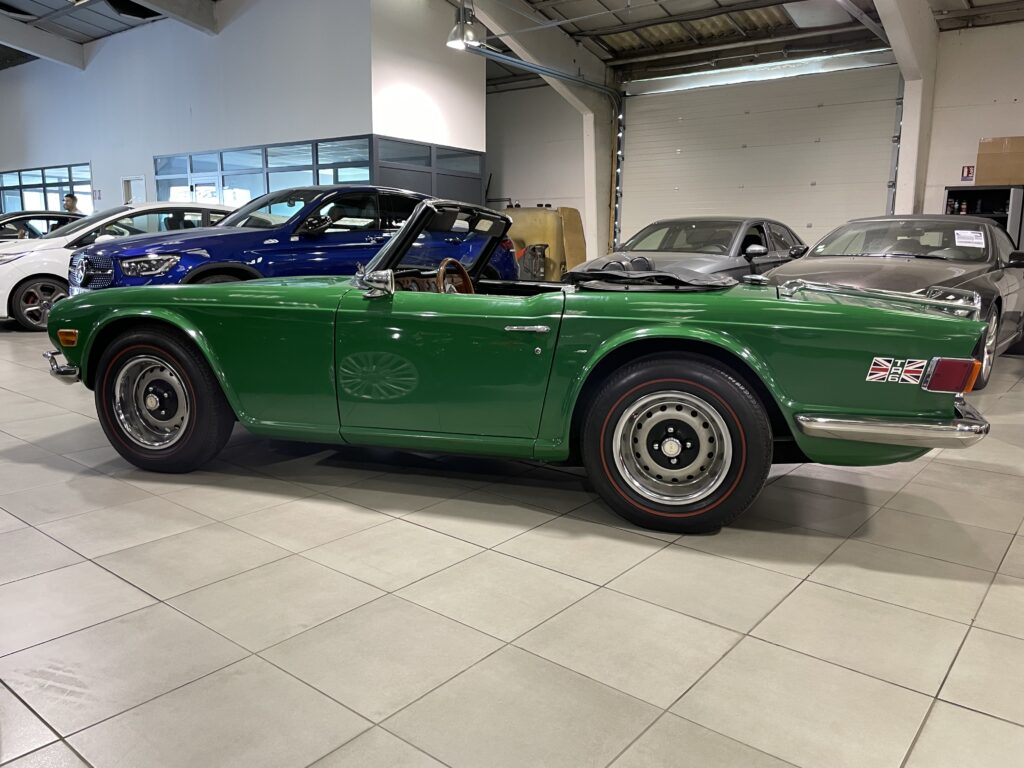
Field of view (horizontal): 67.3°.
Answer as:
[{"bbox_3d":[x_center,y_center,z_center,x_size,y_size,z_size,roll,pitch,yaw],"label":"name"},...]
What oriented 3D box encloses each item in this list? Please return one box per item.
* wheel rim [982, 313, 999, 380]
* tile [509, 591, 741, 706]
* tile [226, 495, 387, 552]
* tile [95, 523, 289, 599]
[{"bbox_3d":[3.503,-0.293,5.798,0.200,0.510,0.510,9,13,39],"label":"wheel rim"},{"bbox_3d":[0.311,0.670,2.008,0.445,0.010,0.445,9,13,38],"label":"tile"},{"bbox_3d":[-0.740,0.508,2.839,0.445,0.010,0.445,9,13,38],"label":"tile"},{"bbox_3d":[-1.020,0.561,2.480,0.447,0.010,0.447,9,13,38],"label":"tile"}]

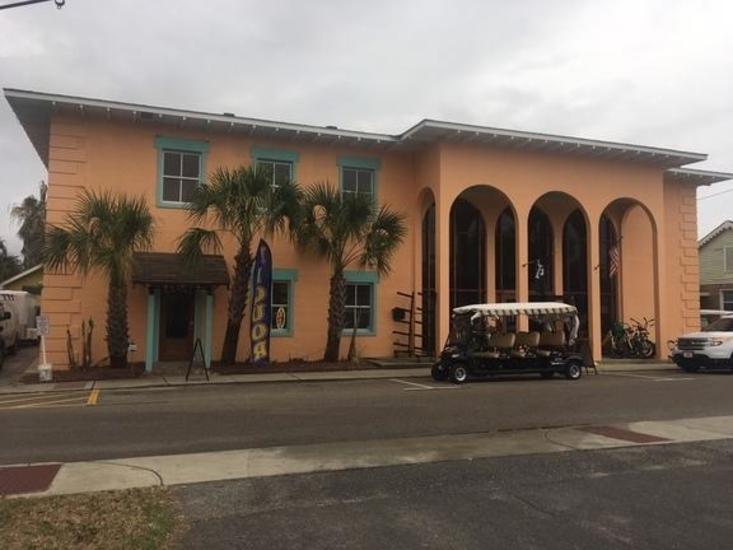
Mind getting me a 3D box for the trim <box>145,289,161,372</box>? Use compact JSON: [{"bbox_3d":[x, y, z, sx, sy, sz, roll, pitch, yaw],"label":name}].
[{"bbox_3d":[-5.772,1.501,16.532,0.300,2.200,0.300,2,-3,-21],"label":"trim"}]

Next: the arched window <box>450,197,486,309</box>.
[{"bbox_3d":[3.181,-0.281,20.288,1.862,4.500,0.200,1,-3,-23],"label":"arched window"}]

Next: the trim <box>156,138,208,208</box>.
[{"bbox_3d":[-5.435,-2.992,18.073,1.550,2.070,0.150,2,-3,-21],"label":"trim"}]

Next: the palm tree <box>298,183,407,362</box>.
[{"bbox_3d":[-0.359,-0.123,17.826,3.230,5.100,2.900,2,-4,-21],"label":"palm tree"}]

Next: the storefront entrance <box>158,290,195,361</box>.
[{"bbox_3d":[-5.528,1.476,17.919,0.970,2.070,0.200,2,-3,-21],"label":"storefront entrance"}]

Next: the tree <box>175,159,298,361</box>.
[{"bbox_3d":[-3.405,-0.311,16.571,3.220,5.320,2.900,2,-4,-21],"label":"tree"}]

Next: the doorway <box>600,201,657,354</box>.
[{"bbox_3d":[8.858,0.105,20.875,2.530,5.400,0.280,2,-4,-21],"label":"doorway"}]

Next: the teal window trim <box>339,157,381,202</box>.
[{"bbox_3d":[-0.212,-2.642,19.190,1.460,1.970,0.130,2,-4,-21],"label":"teal window trim"}]

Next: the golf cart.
[{"bbox_3d":[3.329,1.598,14.942,3.900,1.880,1.220,2,-4,-21],"label":"golf cart"}]

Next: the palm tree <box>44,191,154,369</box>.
[{"bbox_3d":[-6.988,0.177,16.070,2.900,4.700,2.700,2,-3,-21],"label":"palm tree"}]

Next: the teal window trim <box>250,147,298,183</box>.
[{"bbox_3d":[-2.808,-2.891,19.095,1.500,2.070,0.150,2,-3,-21],"label":"teal window trim"}]

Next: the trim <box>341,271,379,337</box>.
[{"bbox_3d":[-0.256,0.890,18.950,1.420,2.000,0.130,2,-4,-21],"label":"trim"}]

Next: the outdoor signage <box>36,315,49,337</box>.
[{"bbox_3d":[-7.267,1.133,13.776,0.280,0.470,0.030,2,-4,-21],"label":"outdoor signage"}]

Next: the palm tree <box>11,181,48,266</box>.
[{"bbox_3d":[-24.535,-1.393,45.074,3.600,10.745,3.600,2,-3,-21],"label":"palm tree"}]

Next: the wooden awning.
[{"bbox_3d":[-5.235,-0.174,17.364,2.600,1.050,1.300,2,-3,-21],"label":"wooden awning"}]

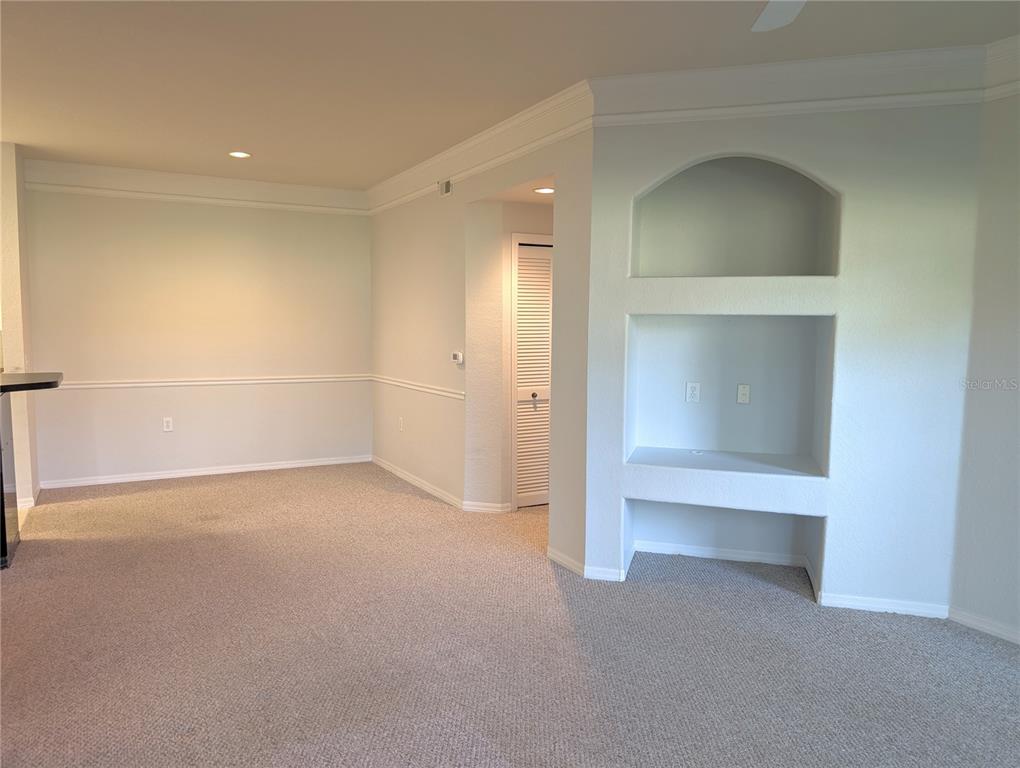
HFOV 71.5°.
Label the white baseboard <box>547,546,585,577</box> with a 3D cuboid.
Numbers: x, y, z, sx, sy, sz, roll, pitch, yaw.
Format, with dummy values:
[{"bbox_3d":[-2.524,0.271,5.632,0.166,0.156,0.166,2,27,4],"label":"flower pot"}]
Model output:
[{"bbox_3d":[0.337,1.050,4.190,0.020,0.070,0.395,-2,6,-29],"label":"white baseboard"}]

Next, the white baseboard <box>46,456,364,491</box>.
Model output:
[{"bbox_3d":[-2.684,0.811,6.640,2.888,0.072,0.020,-2,6,-29],"label":"white baseboard"}]

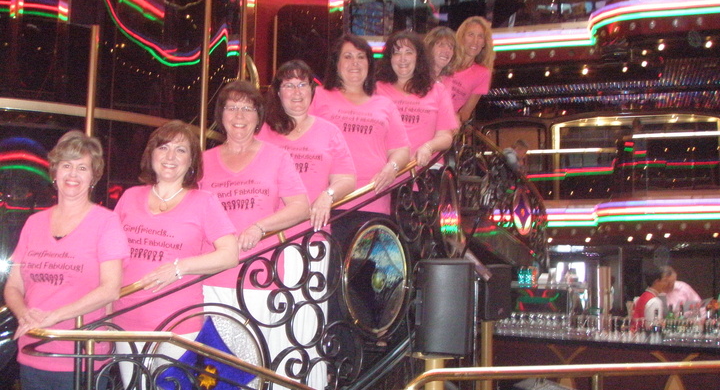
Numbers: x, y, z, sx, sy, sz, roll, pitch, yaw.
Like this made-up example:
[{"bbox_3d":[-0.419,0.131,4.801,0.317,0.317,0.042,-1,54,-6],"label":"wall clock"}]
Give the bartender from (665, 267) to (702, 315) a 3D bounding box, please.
[{"bbox_3d":[3.470,1.621,8.419,0.540,1.680,0.480,-3,-7,37],"label":"bartender"}]

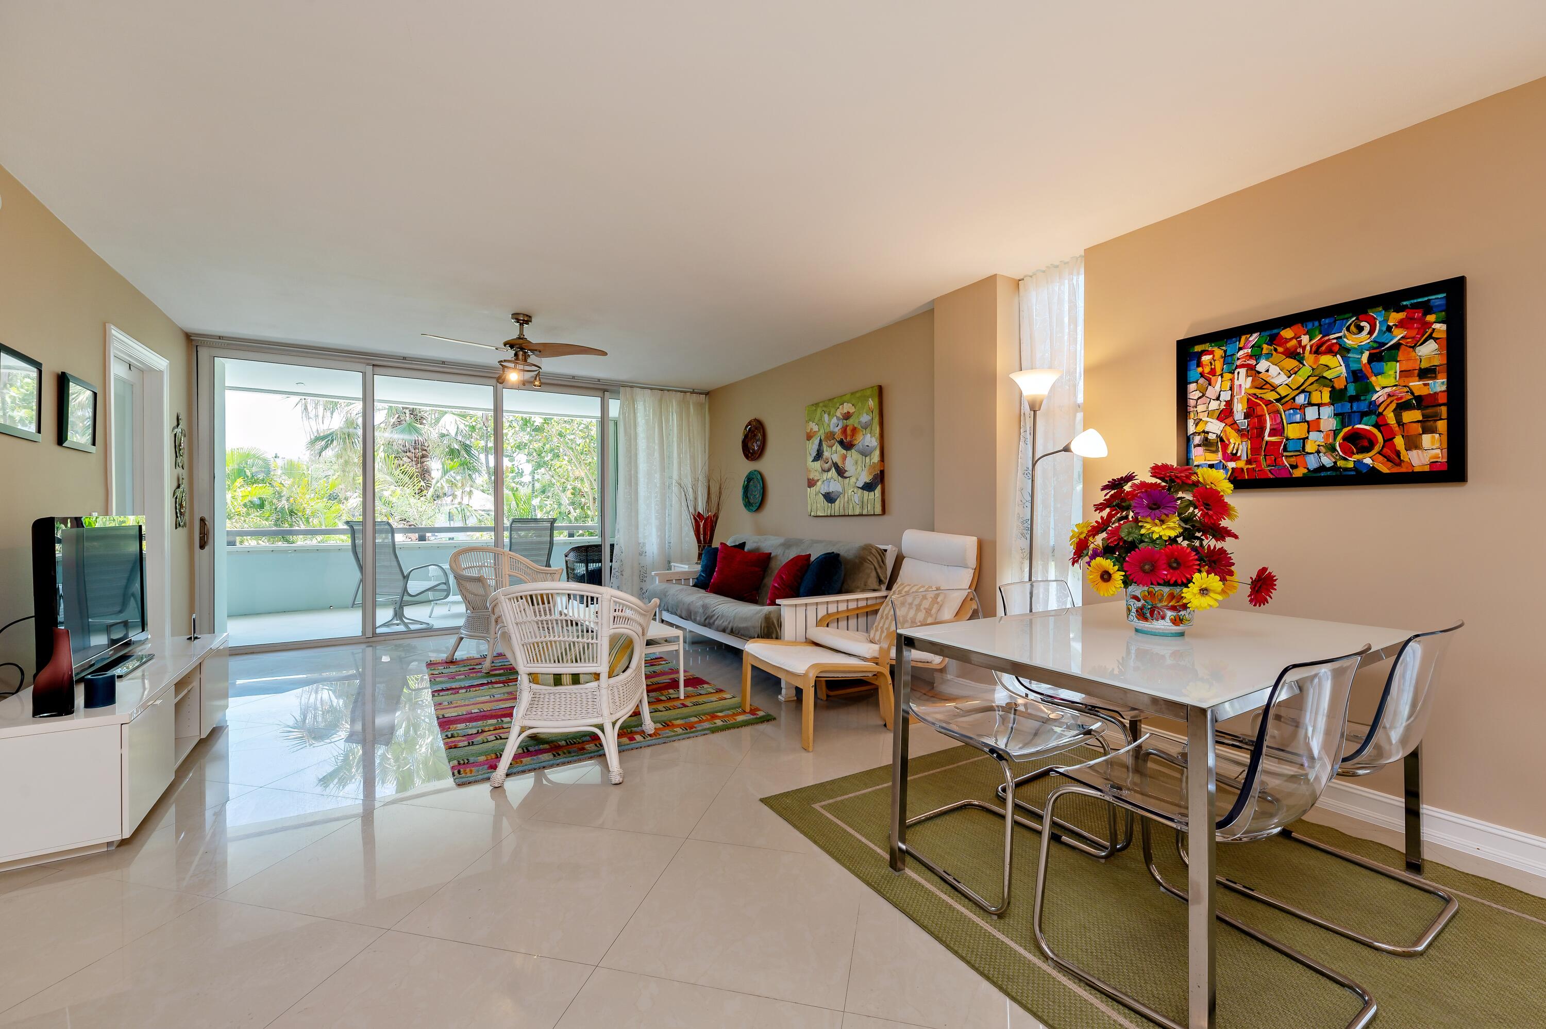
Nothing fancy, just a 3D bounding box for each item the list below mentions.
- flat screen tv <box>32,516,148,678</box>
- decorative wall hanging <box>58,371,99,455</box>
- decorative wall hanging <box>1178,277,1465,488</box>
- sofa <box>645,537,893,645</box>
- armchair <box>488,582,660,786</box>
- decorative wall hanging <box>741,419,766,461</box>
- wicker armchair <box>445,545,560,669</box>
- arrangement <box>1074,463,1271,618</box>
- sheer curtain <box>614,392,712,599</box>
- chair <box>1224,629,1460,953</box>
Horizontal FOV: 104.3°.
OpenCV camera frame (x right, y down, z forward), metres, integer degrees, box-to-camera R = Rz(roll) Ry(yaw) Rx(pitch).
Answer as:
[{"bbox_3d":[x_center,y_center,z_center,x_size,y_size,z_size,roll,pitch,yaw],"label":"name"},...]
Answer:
[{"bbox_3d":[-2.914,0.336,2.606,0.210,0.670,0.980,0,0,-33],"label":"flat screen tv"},{"bbox_3d":[-3.222,-0.459,2.790,0.030,0.325,0.360,0,0,-33],"label":"decorative wall hanging"},{"bbox_3d":[2.028,-0.436,2.307,0.040,0.668,0.846,0,0,-33],"label":"decorative wall hanging"},{"bbox_3d":[-0.107,0.647,4.673,0.950,0.900,2.090,0,0,-33],"label":"sofa"},{"bbox_3d":[-0.888,0.683,2.710,0.680,0.820,0.660,0,0,-2],"label":"armchair"},{"bbox_3d":[-0.188,-0.725,5.815,0.050,0.410,0.410,0,0,-33],"label":"decorative wall hanging"},{"bbox_3d":[-2.014,0.674,4.490,0.660,0.820,0.680,0,0,33],"label":"wicker armchair"},{"bbox_3d":[1.216,0.060,1.868,0.500,0.420,0.410,0,0,32],"label":"arrangement"},{"bbox_3d":[-1.141,-0.127,6.372,1.090,2.370,0.140,0,0,-33],"label":"sheer curtain"},{"bbox_3d":[1.629,0.693,1.824,0.540,0.810,0.570,0,0,-33],"label":"chair"}]

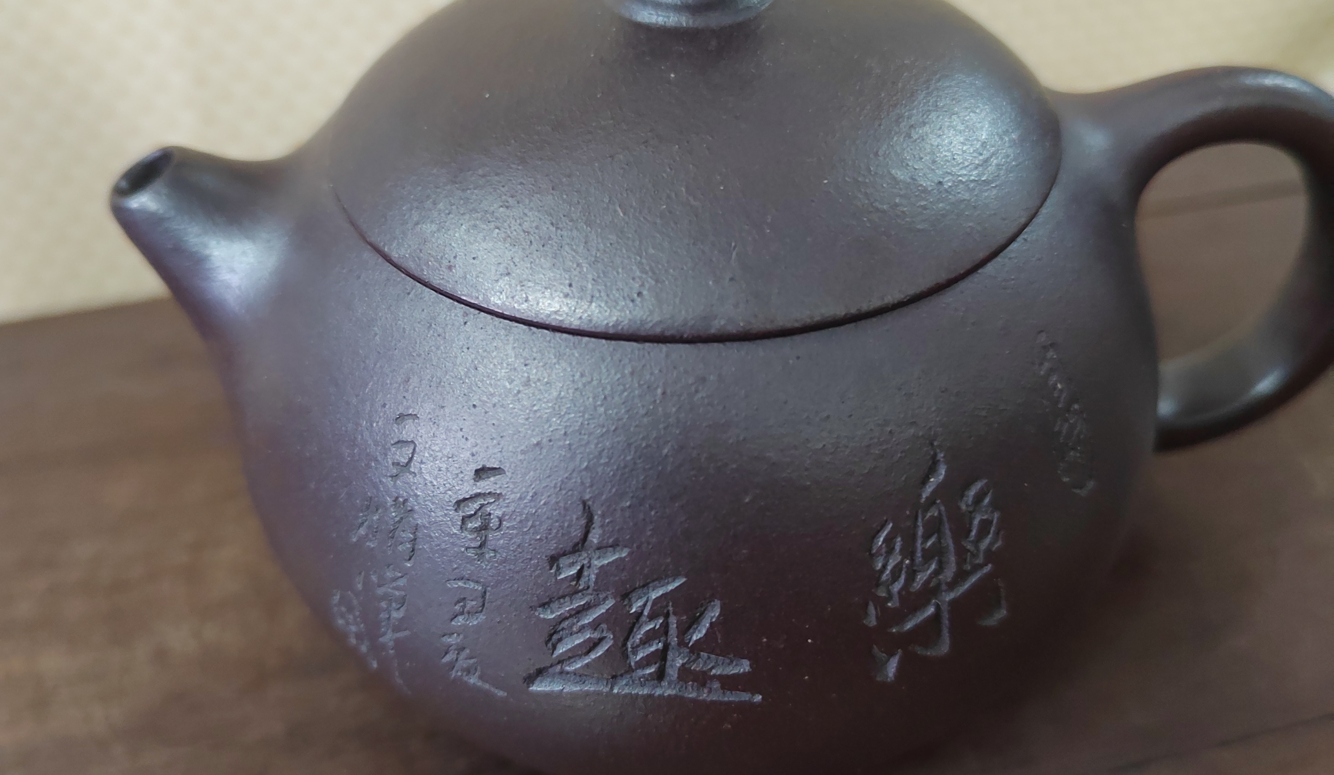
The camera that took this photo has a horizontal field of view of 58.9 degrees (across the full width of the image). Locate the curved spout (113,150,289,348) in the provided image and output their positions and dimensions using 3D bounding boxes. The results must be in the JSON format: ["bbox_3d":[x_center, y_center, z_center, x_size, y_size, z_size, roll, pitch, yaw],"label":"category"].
[{"bbox_3d":[-0.045,-0.015,0.118,0.018,0.022,0.016,-2,43,1],"label":"curved spout"}]

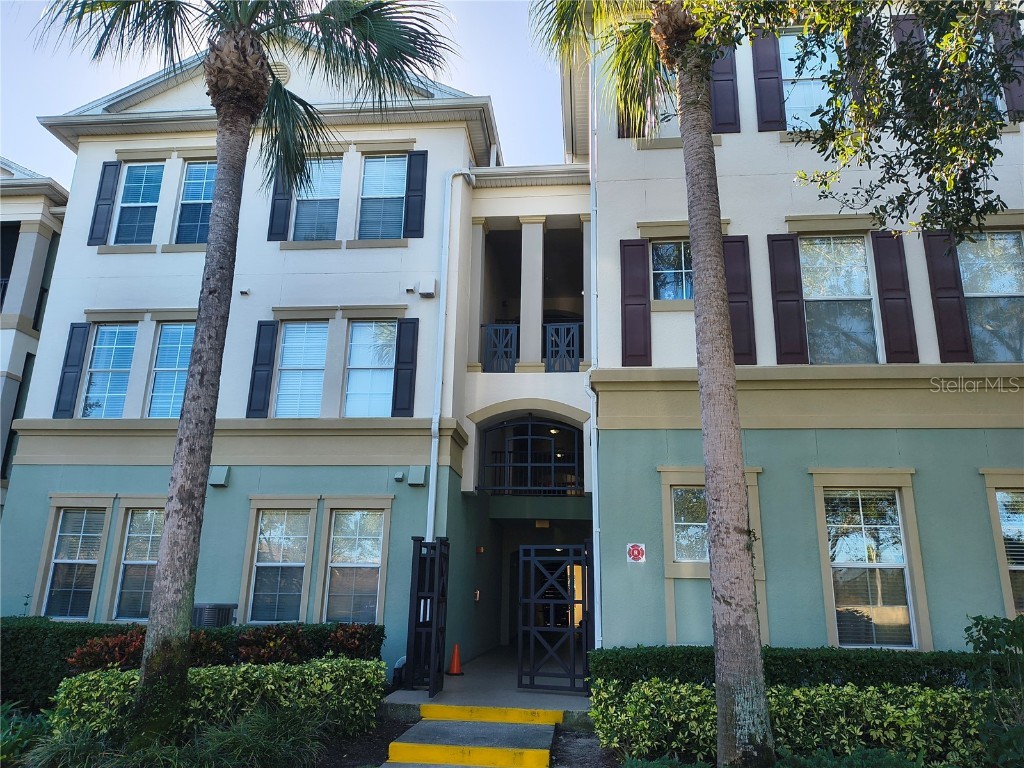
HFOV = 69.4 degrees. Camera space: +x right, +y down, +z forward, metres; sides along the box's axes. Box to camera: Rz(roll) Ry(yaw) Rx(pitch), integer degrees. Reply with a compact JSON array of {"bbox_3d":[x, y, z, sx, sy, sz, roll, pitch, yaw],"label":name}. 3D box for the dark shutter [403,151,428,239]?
[{"bbox_3d":[-1.791,-3.560,13.807,0.365,1.819,0.050,0,-16,5],"label":"dark shutter"}]

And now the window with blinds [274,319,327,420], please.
[{"bbox_3d":[-3.612,-0.268,12.759,0.838,1.737,0.100,0,-16,5],"label":"window with blinds"}]

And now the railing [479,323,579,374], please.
[{"bbox_3d":[0.422,-0.657,14.441,1.956,0.994,0.350,0,-16,5],"label":"railing"}]

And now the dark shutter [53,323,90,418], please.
[{"bbox_3d":[-7.695,-0.233,12.974,0.371,1.737,0.050,0,-16,5],"label":"dark shutter"}]

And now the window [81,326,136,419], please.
[{"bbox_3d":[-7.090,-0.250,13.047,0.829,1.769,0.100,0,-16,5],"label":"window"}]

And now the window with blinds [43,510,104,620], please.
[{"bbox_3d":[-7.371,3.031,12.521,0.838,1.835,0.110,0,-16,5],"label":"window with blinds"}]

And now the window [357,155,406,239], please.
[{"bbox_3d":[-2.377,-3.436,13.561,0.862,1.739,0.100,0,-16,5],"label":"window"}]

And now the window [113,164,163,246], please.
[{"bbox_3d":[-7.051,-3.411,13.949,0.852,1.737,0.100,0,-16,5],"label":"window"}]

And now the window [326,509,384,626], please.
[{"bbox_3d":[-2.498,2.886,11.762,0.843,1.754,0.100,0,-16,5],"label":"window"}]

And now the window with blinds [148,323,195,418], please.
[{"bbox_3d":[-5.873,-0.240,12.942,0.840,1.730,0.100,0,-16,5],"label":"window with blinds"}]

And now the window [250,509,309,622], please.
[{"bbox_3d":[-3.813,2.998,12.208,0.887,1.844,0.110,0,-16,5],"label":"window"}]

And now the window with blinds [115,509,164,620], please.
[{"bbox_3d":[-5.898,2.924,12.021,0.860,1.759,0.100,0,-16,5],"label":"window with blinds"}]

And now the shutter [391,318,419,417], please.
[{"bbox_3d":[-1.782,-0.278,12.457,0.363,1.734,0.050,0,-16,5],"label":"shutter"}]

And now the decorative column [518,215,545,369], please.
[{"bbox_3d":[0.397,-1.674,14.286,0.539,3.188,0.520,0,-16,5],"label":"decorative column"}]

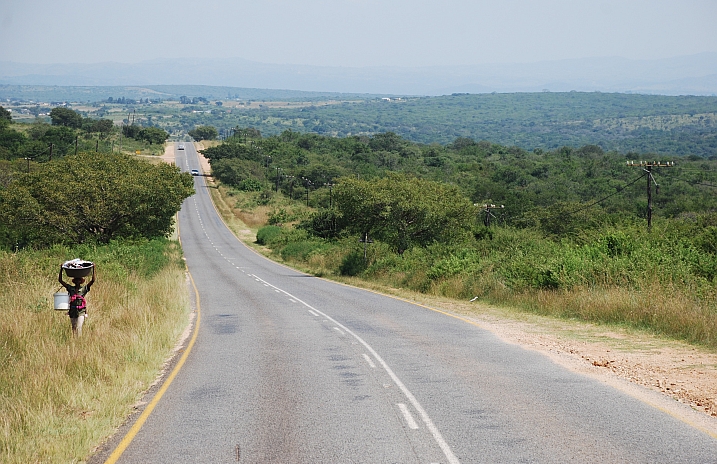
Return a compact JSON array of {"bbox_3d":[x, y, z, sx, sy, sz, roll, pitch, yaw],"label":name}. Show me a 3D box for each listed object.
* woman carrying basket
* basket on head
[{"bbox_3d":[-5.163,1.407,44.000,0.680,1.630,0.420,0,4,-5],"label":"woman carrying basket"},{"bbox_3d":[-5.149,0.686,44.000,0.580,0.290,0.580,0,4,-5],"label":"basket on head"}]

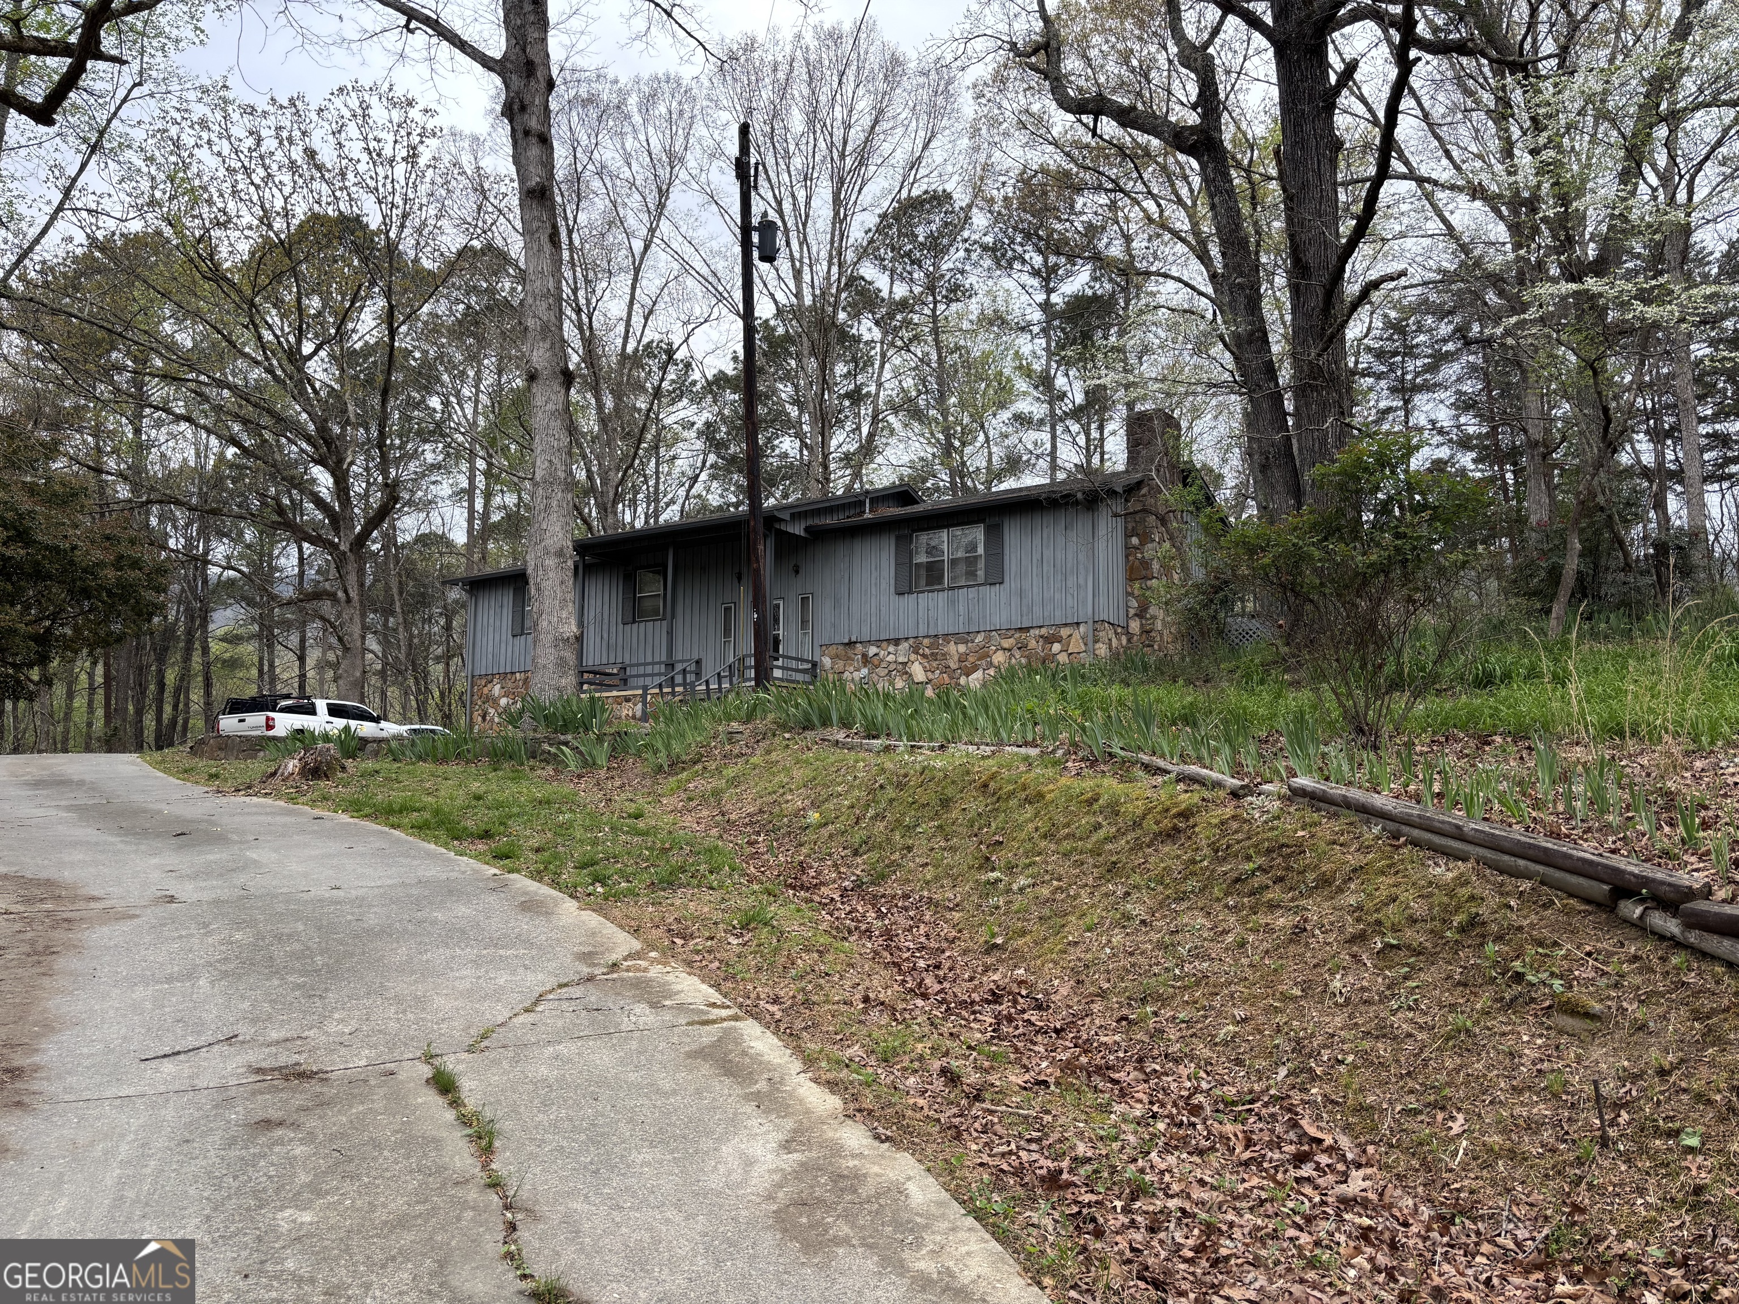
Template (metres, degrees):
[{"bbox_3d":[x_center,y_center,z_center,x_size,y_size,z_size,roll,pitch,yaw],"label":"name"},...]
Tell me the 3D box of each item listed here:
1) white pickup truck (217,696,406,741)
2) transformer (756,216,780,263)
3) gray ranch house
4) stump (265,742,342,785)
[{"bbox_3d":[-16.044,2.414,38.259,2.030,1.970,5.810,-5,-7,23],"label":"white pickup truck"},{"bbox_3d":[-1.829,-7.487,23.600,0.430,0.820,0.360,0,-8,0],"label":"transformer"},{"bbox_3d":[-1.267,-1.021,34.480,20.100,6.600,10.500,-5,-9,31],"label":"gray ranch house"},{"bbox_3d":[-7.434,1.458,17.200,0.970,0.500,0.850,3,-9,-23],"label":"stump"}]

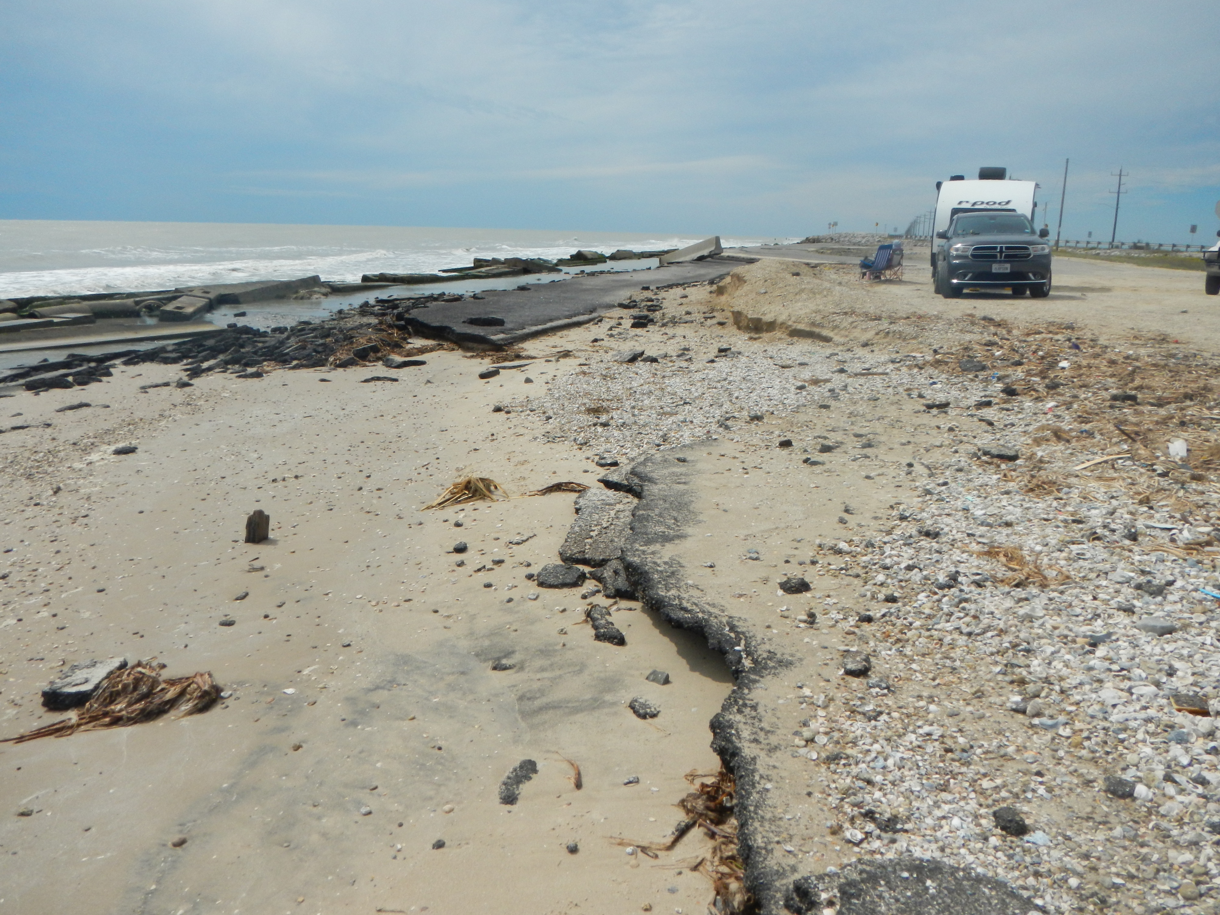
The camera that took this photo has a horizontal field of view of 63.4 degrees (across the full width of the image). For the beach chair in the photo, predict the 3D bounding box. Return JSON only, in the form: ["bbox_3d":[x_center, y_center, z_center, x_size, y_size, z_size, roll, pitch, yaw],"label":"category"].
[{"bbox_3d":[7.059,-5.074,25.591,0.700,0.980,0.850,-9,16,-37],"label":"beach chair"}]

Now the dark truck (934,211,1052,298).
[{"bbox_3d":[7.916,-4.301,20.627,2.000,1.790,5.100,5,12,15],"label":"dark truck"}]

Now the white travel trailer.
[{"bbox_3d":[9.806,-6.087,26.305,2.330,3.030,5.900,5,13,17],"label":"white travel trailer"}]

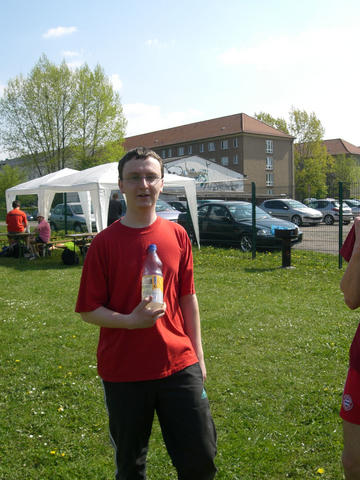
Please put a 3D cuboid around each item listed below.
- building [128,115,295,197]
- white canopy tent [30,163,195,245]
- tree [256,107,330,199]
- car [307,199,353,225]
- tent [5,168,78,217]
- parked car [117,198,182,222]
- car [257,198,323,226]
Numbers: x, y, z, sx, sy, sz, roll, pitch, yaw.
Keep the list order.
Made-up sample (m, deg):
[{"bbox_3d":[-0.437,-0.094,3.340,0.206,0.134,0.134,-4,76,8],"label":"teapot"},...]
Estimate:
[{"bbox_3d":[1.274,-15.485,111.920,12.000,17.200,50.000,-4,5,-35],"label":"building"},{"bbox_3d":[-1.700,-0.941,14.500,3.000,2.430,3.000,-4,5,-38],"label":"white canopy tent"},{"bbox_3d":[23.264,-16.668,108.000,14.000,19.500,13.000,0,4,12],"label":"tree"},{"bbox_3d":[7.950,-1.764,30.900,1.680,1.460,4.000,-4,5,-37],"label":"car"},{"bbox_3d":[-3.710,-1.128,17.300,3.000,2.430,3.000,-4,5,-38],"label":"tent"},{"bbox_3d":[-1.650,-0.847,20.000,1.700,1.430,4.200,-3,5,-34],"label":"parked car"},{"bbox_3d":[5.850,-1.588,29.000,1.660,1.430,3.840,-3,5,-33],"label":"car"}]

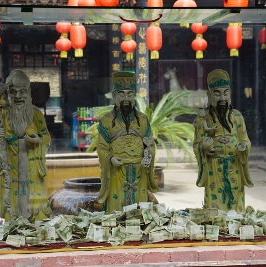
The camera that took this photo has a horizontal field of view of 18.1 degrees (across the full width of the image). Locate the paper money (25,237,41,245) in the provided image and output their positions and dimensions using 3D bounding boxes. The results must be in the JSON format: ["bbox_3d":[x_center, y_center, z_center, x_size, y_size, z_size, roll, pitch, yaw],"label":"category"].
[{"bbox_3d":[-0.445,0.476,3.710,0.066,0.030,0.040,-1,1,-8],"label":"paper money"}]

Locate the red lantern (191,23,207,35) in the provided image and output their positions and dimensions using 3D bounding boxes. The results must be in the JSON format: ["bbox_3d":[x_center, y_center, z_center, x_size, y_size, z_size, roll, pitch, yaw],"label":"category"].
[{"bbox_3d":[1.197,-1.897,15.000,0.290,0.230,0.290,-1,1,-8],"label":"red lantern"}]

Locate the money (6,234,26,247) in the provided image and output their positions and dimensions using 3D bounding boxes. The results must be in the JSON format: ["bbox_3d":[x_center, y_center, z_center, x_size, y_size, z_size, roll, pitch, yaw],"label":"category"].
[{"bbox_3d":[-0.520,0.474,3.690,0.083,0.048,0.025,-1,-24,-8],"label":"money"}]

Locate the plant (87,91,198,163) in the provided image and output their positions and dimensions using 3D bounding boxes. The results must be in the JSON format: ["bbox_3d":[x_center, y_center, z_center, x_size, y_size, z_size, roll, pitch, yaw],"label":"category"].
[{"bbox_3d":[0.214,-0.130,15.500,2.000,1.250,1.900,-1,1,-8],"label":"plant"}]

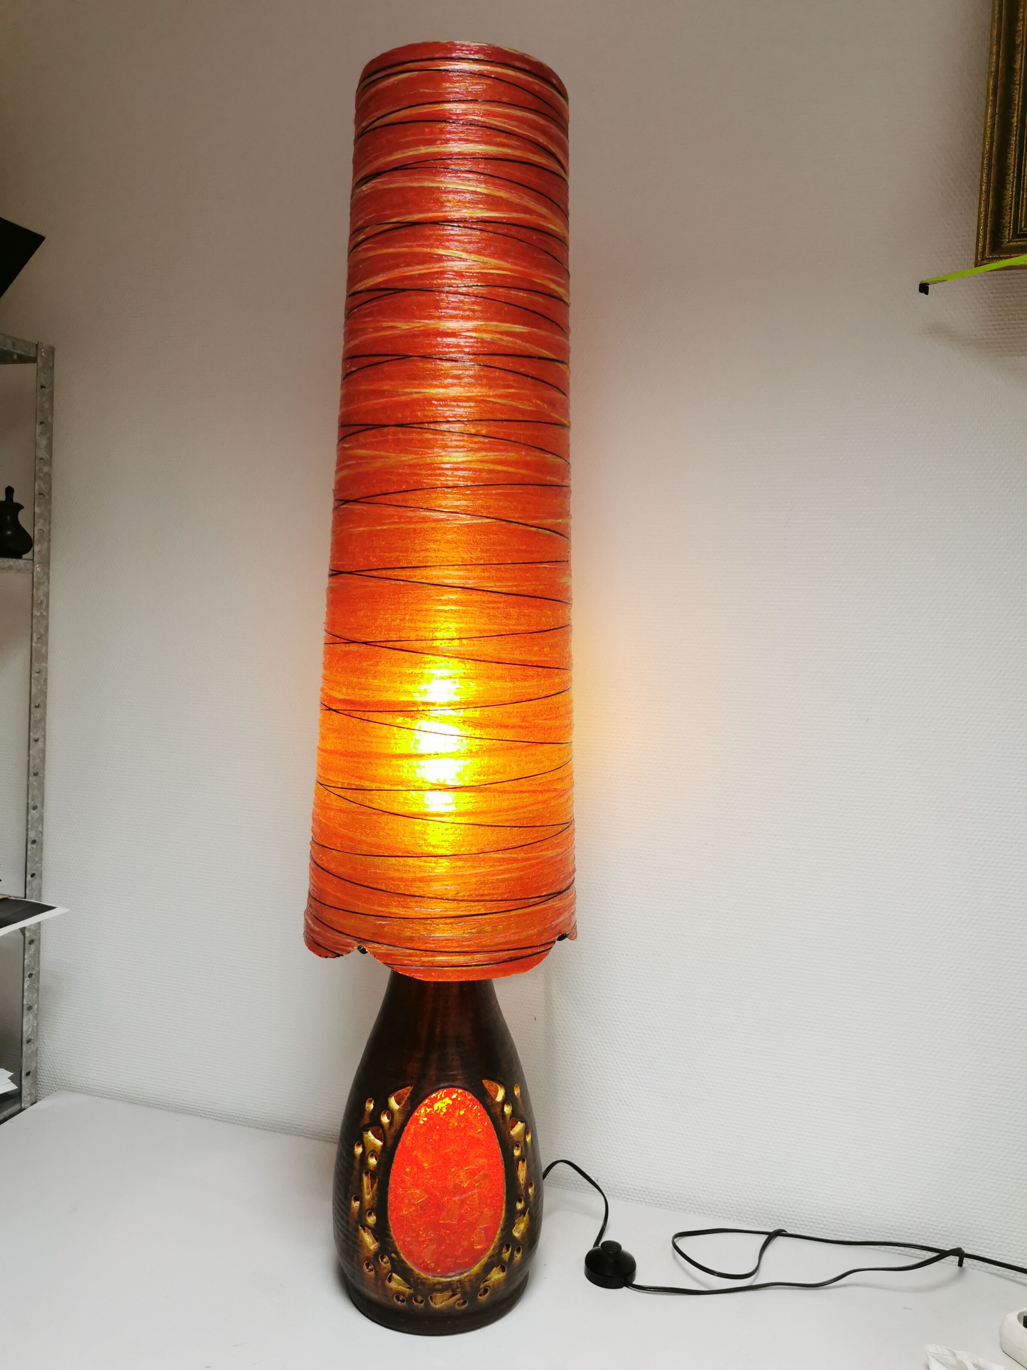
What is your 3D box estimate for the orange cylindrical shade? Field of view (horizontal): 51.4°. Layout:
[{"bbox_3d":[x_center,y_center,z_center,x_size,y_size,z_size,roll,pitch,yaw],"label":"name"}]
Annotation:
[{"bbox_3d":[-0.066,-0.170,1.157,0.301,0.898,0.301,2,5,0],"label":"orange cylindrical shade"}]

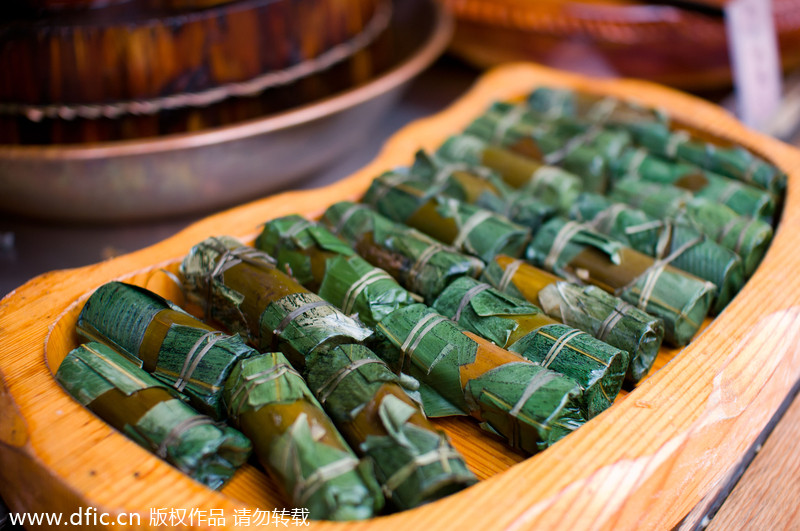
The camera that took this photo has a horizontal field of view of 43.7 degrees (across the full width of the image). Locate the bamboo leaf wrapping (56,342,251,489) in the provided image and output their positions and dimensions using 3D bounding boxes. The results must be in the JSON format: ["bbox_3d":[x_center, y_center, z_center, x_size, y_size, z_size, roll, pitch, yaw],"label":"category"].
[{"bbox_3d":[-0.163,0.100,0.647,0.140,0.048,0.048,24,38,34],"label":"bamboo leaf wrapping"}]

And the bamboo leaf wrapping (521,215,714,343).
[{"bbox_3d":[0.175,0.009,0.802,0.048,0.048,0.150,-22,38,-33],"label":"bamboo leaf wrapping"}]

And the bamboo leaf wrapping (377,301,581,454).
[{"bbox_3d":[0.053,0.076,0.689,0.145,0.048,0.048,26,39,36],"label":"bamboo leaf wrapping"}]

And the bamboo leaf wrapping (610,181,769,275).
[{"bbox_3d":[0.254,-0.034,0.875,0.131,0.048,0.048,26,39,36],"label":"bamboo leaf wrapping"}]

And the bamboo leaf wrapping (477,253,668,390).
[{"bbox_3d":[0.128,0.038,0.752,0.135,0.048,0.048,26,39,35],"label":"bamboo leaf wrapping"}]

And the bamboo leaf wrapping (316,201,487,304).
[{"bbox_3d":[0.000,-0.014,0.839,0.048,0.048,0.144,-27,40,-37],"label":"bamboo leaf wrapping"}]

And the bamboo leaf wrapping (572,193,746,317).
[{"bbox_3d":[0.215,-0.015,0.842,0.048,0.048,0.143,-23,38,-34],"label":"bamboo leaf wrapping"}]

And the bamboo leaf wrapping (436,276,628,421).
[{"bbox_3d":[0.092,0.056,0.723,0.141,0.048,0.048,26,39,36],"label":"bamboo leaf wrapping"}]

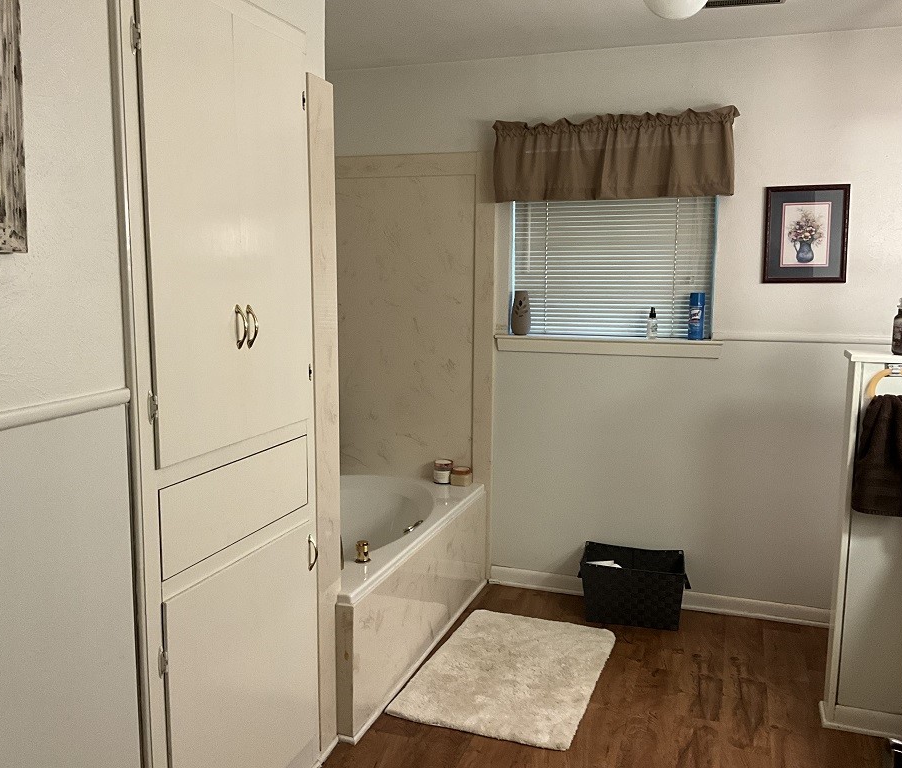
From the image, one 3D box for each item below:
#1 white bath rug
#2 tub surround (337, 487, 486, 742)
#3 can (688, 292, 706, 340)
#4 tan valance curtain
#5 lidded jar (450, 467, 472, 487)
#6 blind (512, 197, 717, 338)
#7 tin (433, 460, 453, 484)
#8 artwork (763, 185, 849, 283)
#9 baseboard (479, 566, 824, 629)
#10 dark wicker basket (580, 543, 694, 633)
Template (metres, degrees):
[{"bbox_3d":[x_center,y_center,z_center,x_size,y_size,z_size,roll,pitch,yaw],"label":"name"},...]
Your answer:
[{"bbox_3d":[0.231,1.073,3.243,0.620,0.025,0.920,3,8,18],"label":"white bath rug"},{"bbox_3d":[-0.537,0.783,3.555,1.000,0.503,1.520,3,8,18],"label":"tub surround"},{"bbox_3d":[1.063,-0.290,3.709,0.067,0.200,0.067,4,9,25],"label":"can"},{"bbox_3d":[0.679,-0.965,3.670,1.030,0.345,0.090,3,8,18],"label":"tan valance curtain"},{"bbox_3d":[0.051,0.432,4.017,0.082,0.077,0.082,3,8,18],"label":"lidded jar"},{"bbox_3d":[0.713,-0.601,3.830,0.885,0.770,0.040,3,8,18],"label":"blind"},{"bbox_3d":[-0.037,0.415,4.052,0.087,0.101,0.087,0,8,0],"label":"tin"},{"bbox_3d":[1.442,-0.606,3.490,0.322,0.390,0.020,3,8,18],"label":"artwork"},{"bbox_3d":[0.916,0.958,3.894,1.530,0.085,0.022,3,8,18],"label":"baseboard"},{"bbox_3d":[0.790,0.884,3.730,0.465,0.275,0.300,2,8,14],"label":"dark wicker basket"}]

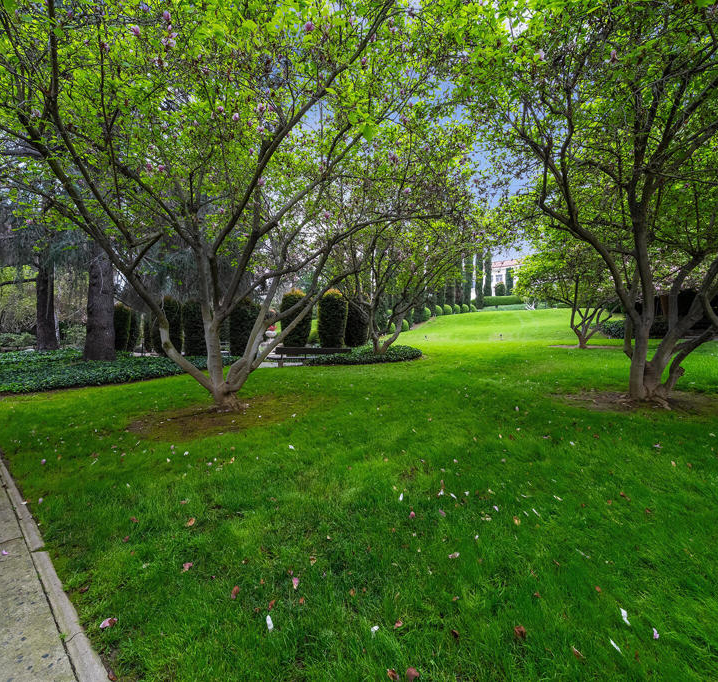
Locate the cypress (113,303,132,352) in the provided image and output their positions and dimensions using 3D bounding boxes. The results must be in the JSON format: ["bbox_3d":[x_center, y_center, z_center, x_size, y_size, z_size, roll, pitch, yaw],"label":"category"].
[{"bbox_3d":[-13.631,-0.743,19.500,1.450,2.900,1.450,0,0,0],"label":"cypress"}]

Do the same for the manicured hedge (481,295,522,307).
[{"bbox_3d":[19.212,-5.460,46.000,6.500,1.500,1.400,0,0,17],"label":"manicured hedge"}]

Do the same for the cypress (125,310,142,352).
[{"bbox_3d":[-18.175,-0.766,27.500,1.300,3.400,1.300,0,0,-33],"label":"cypress"}]

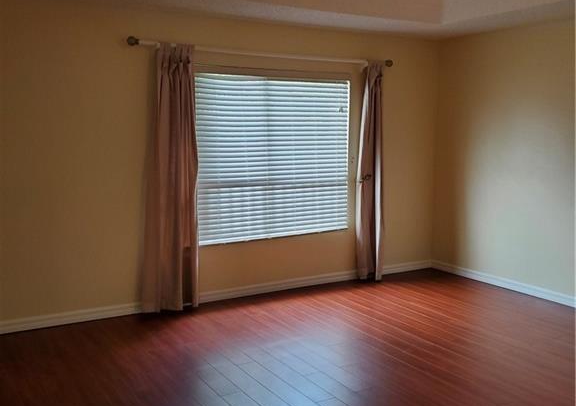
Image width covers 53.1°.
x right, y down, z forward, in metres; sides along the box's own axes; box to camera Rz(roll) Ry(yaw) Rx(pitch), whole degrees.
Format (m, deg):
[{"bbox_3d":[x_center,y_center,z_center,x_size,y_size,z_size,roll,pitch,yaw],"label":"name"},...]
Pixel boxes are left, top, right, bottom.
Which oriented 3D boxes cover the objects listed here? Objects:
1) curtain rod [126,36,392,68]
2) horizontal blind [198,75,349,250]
[{"bbox_3d":[-0.092,-1.290,5.005,2.628,0.070,0.100,-4,8,-31],"label":"curtain rod"},{"bbox_3d":[-0.085,-0.402,5.214,1.597,1.437,0.060,-4,8,-31],"label":"horizontal blind"}]

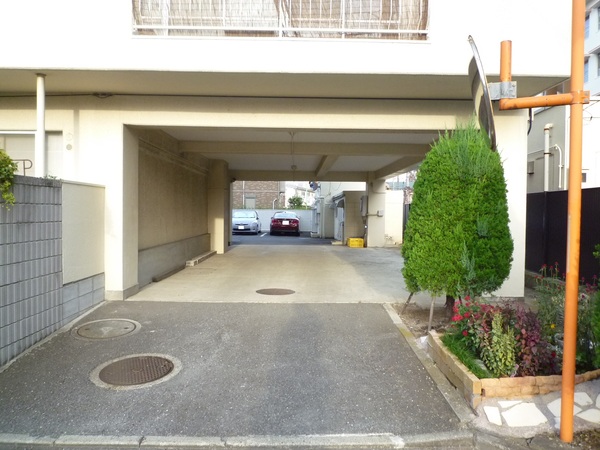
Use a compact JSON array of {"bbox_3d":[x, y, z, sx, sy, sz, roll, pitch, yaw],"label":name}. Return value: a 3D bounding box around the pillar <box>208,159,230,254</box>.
[{"bbox_3d":[-2.537,-0.554,13.471,0.500,2.880,0.720,1,2,0],"label":"pillar"}]

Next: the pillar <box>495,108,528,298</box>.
[{"bbox_3d":[2.992,-0.281,6.641,0.660,2.860,0.600,1,2,0],"label":"pillar"}]

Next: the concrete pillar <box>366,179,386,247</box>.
[{"bbox_3d":[2.998,-0.459,16.980,0.670,2.680,0.600,1,2,0],"label":"concrete pillar"}]

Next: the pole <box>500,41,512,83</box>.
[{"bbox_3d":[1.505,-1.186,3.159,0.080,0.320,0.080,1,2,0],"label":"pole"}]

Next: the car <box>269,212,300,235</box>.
[{"bbox_3d":[-0.895,-0.134,28.413,1.800,1.450,4.750,1,2,0],"label":"car"}]

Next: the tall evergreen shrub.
[{"bbox_3d":[1.990,-0.166,5.488,1.360,2.280,1.360,1,2,0],"label":"tall evergreen shrub"}]

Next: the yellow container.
[{"bbox_3d":[2.147,0.691,16.738,0.510,0.330,0.380,0,2,-11],"label":"yellow container"}]

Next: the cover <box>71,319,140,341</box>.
[{"bbox_3d":[-2.314,1.230,5.210,0.760,0.030,0.760,1,6,0],"label":"cover"}]

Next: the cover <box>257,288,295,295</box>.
[{"bbox_3d":[-0.404,1.105,7.118,0.645,0.030,0.645,1,2,0],"label":"cover"}]

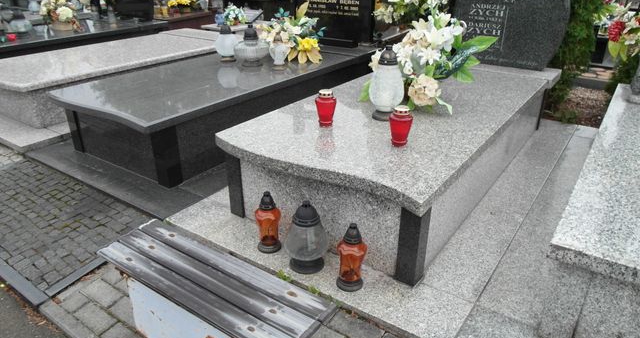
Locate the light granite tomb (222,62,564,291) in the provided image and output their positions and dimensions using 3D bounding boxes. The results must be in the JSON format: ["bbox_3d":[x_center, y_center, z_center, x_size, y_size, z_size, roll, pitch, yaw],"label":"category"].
[{"bbox_3d":[0.631,-0.258,2.792,1.090,0.437,2.430,18,31,32],"label":"light granite tomb"}]

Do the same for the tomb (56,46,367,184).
[{"bbox_3d":[-0.591,-0.608,3.527,1.060,0.420,2.540,17,31,30],"label":"tomb"}]

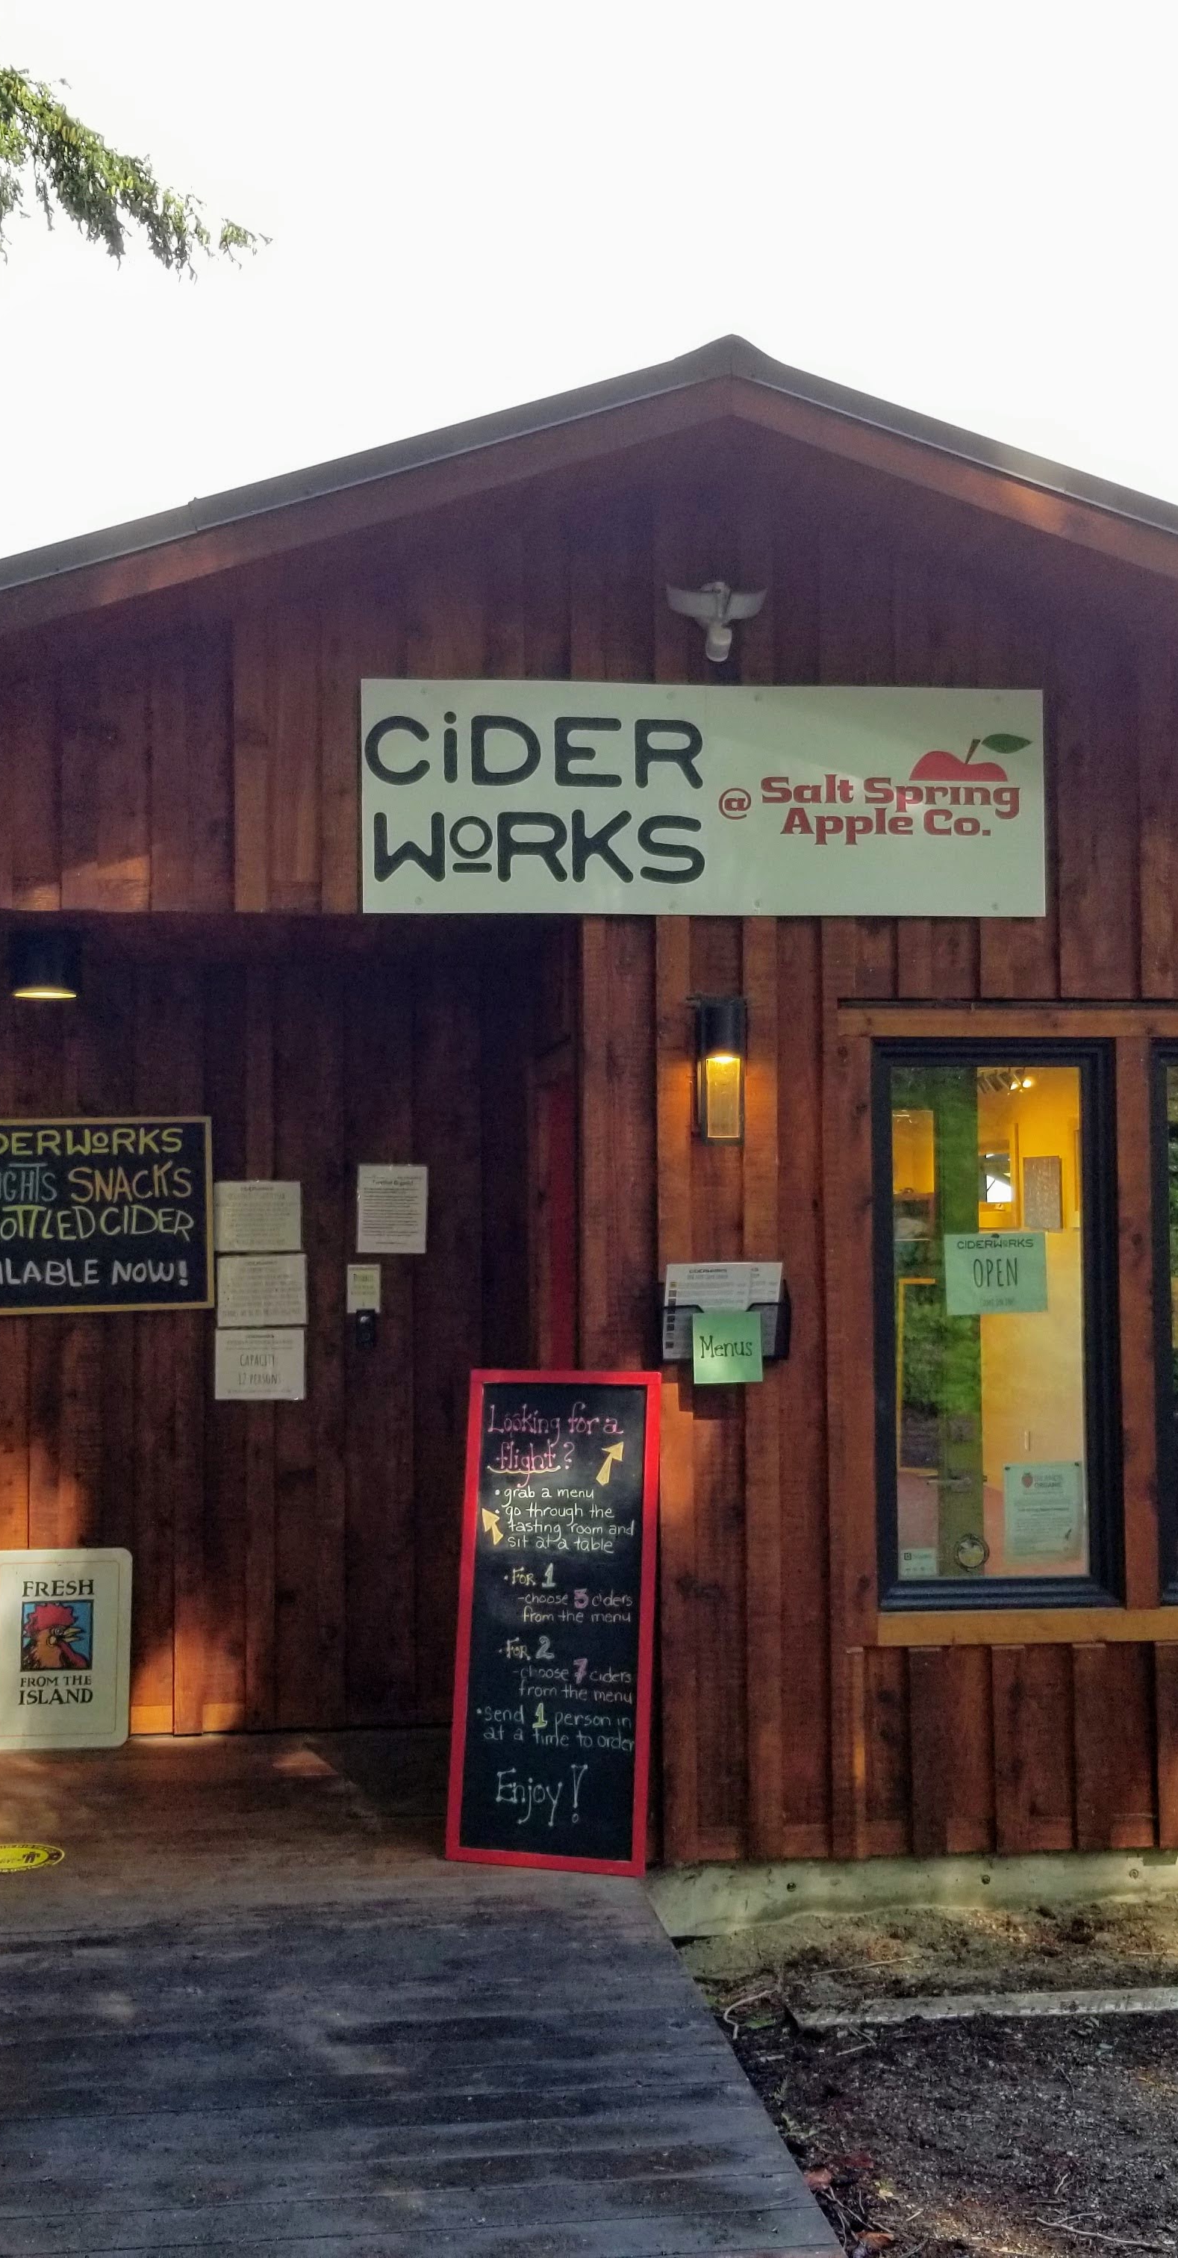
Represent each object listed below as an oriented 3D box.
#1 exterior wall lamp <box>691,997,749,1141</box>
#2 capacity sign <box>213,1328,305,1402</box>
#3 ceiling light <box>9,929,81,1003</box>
[{"bbox_3d":[0.344,-0.150,5.899,0.118,0.380,0.125,0,-3,-5],"label":"exterior wall lamp"},{"bbox_3d":[-1.029,0.740,7.090,0.279,0.216,0.010,0,-3,-5],"label":"capacity sign"},{"bbox_3d":[-1.530,-0.461,6.363,0.190,0.175,0.190,0,-3,-5],"label":"ceiling light"}]

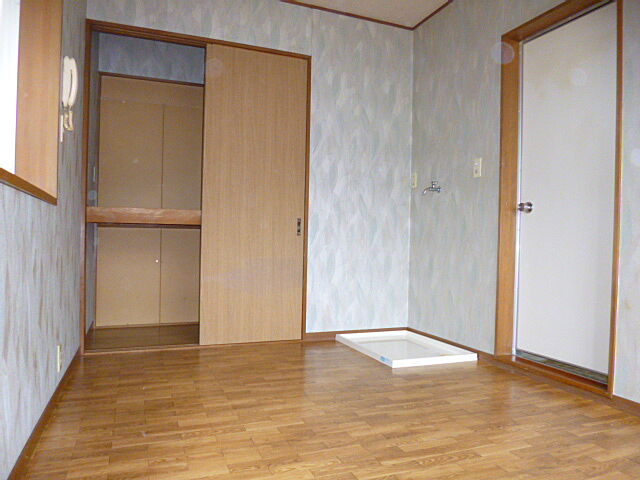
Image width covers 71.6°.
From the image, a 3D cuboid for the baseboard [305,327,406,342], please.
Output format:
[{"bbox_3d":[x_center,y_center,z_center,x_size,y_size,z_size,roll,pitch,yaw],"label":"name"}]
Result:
[{"bbox_3d":[0.300,0.713,3.367,0.860,0.055,0.015,1,0,-21],"label":"baseboard"}]

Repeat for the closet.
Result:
[{"bbox_3d":[-0.882,-0.314,3.297,1.460,2.060,0.660,1,0,-21],"label":"closet"}]

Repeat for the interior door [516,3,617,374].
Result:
[{"bbox_3d":[1.407,-0.264,2.516,0.040,1.920,0.635,1,0,-25],"label":"interior door"}]

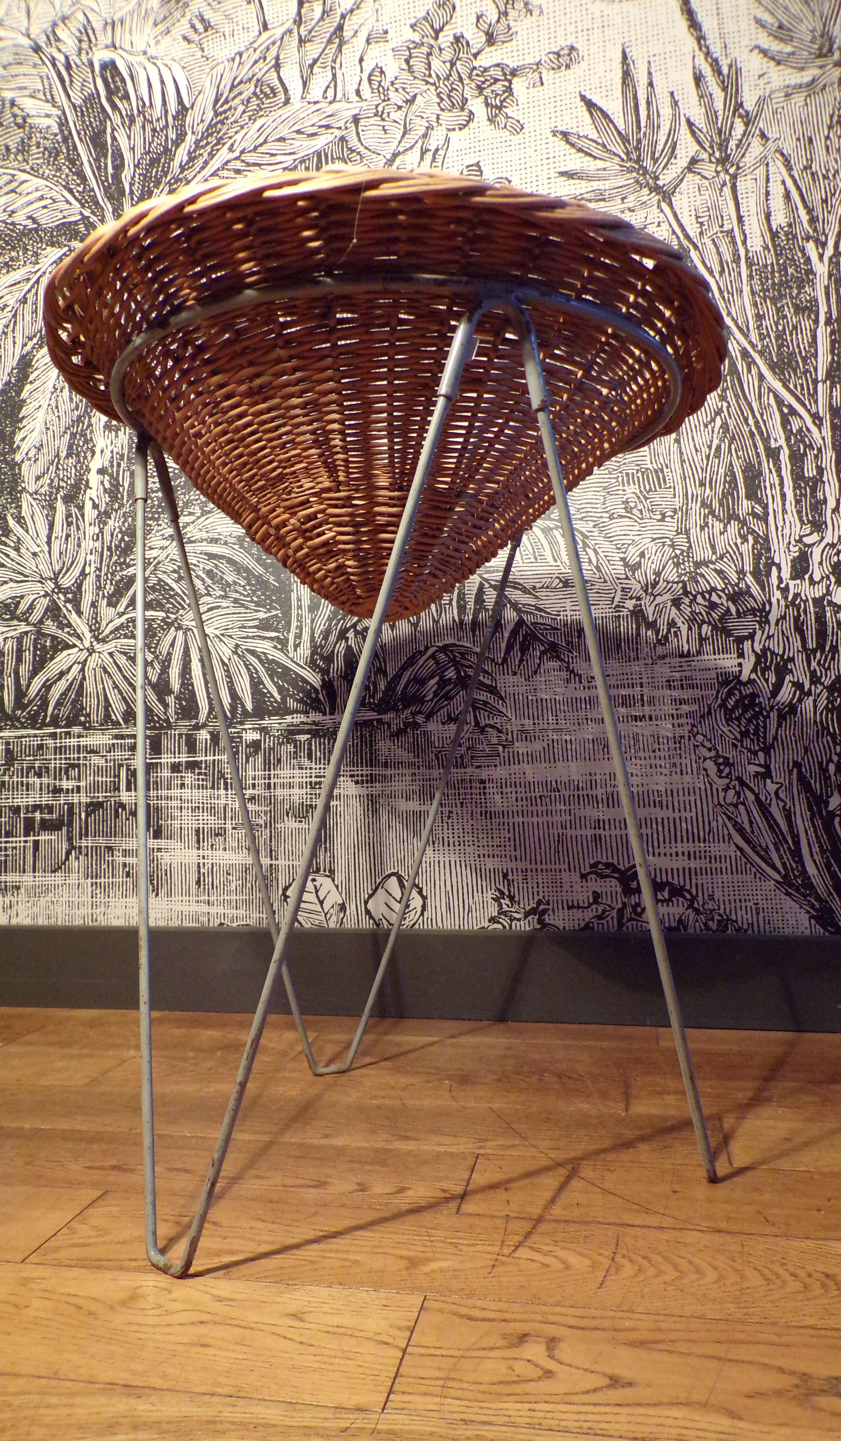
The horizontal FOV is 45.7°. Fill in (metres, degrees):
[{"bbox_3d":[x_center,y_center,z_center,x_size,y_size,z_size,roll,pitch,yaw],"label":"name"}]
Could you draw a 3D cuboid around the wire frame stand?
[{"bbox_3d":[-0.012,0.038,0.708,0.408,0.529,0.408,-1,-2,3],"label":"wire frame stand"}]

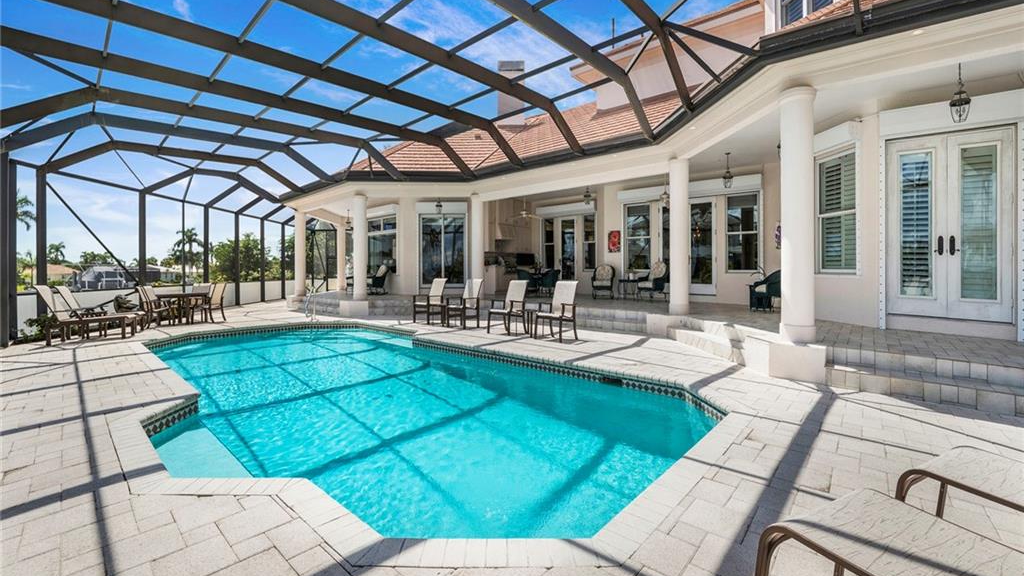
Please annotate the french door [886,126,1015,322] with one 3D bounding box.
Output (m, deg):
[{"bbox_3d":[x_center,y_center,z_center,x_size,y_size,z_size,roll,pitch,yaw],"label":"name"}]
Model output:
[{"bbox_3d":[5.910,-0.830,5.430,1.170,2.460,0.100,1,2,41],"label":"french door"}]

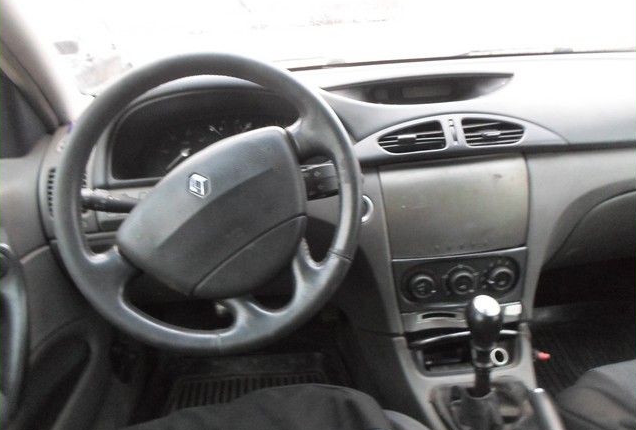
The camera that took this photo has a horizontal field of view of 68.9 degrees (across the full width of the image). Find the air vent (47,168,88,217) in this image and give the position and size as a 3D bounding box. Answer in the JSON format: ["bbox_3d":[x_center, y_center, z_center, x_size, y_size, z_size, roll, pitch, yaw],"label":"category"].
[{"bbox_3d":[-0.427,-0.038,0.790,0.063,0.080,0.030,-7,13,-8],"label":"air vent"}]

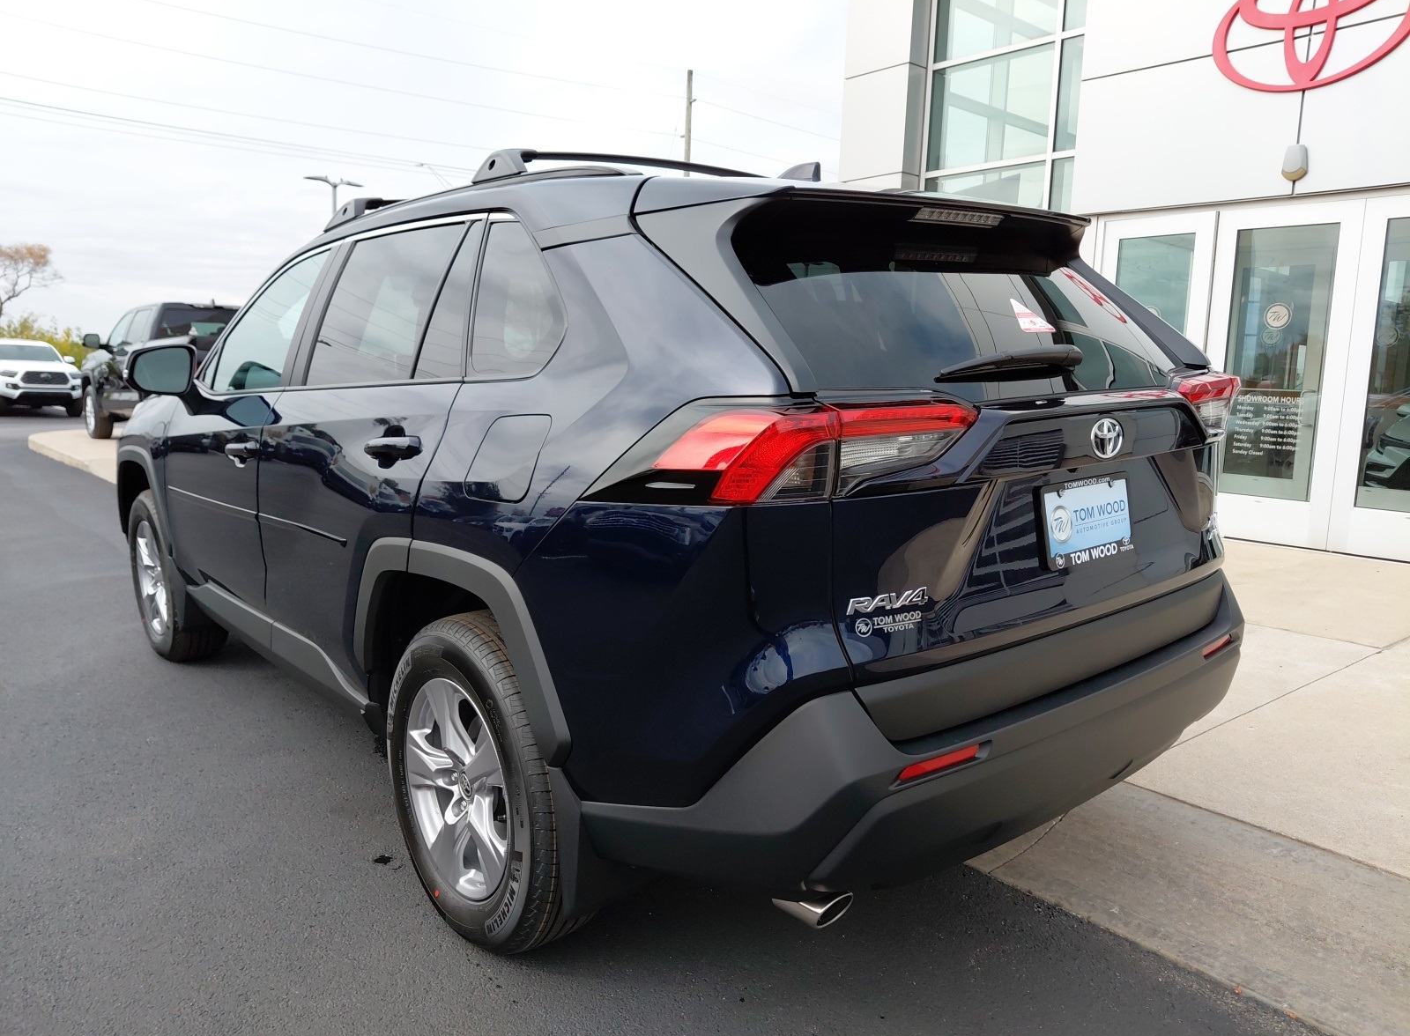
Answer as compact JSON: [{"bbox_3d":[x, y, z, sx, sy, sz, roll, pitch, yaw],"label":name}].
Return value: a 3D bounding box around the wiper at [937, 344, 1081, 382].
[{"bbox_3d":[0.580,-0.285,1.851,0.405,0.068,0.075,-8,12,-40],"label":"wiper"}]

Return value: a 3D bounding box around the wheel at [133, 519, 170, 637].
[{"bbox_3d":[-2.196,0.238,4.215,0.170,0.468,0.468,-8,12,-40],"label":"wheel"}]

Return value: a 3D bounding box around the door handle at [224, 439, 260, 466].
[{"bbox_3d":[-1.392,-0.211,3.066,0.052,0.056,0.205,-8,12,-40],"label":"door handle"}]

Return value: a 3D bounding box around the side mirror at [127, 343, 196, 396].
[{"bbox_3d":[-1.815,-0.495,3.378,0.215,0.175,0.160,-8,12,-40],"label":"side mirror"}]

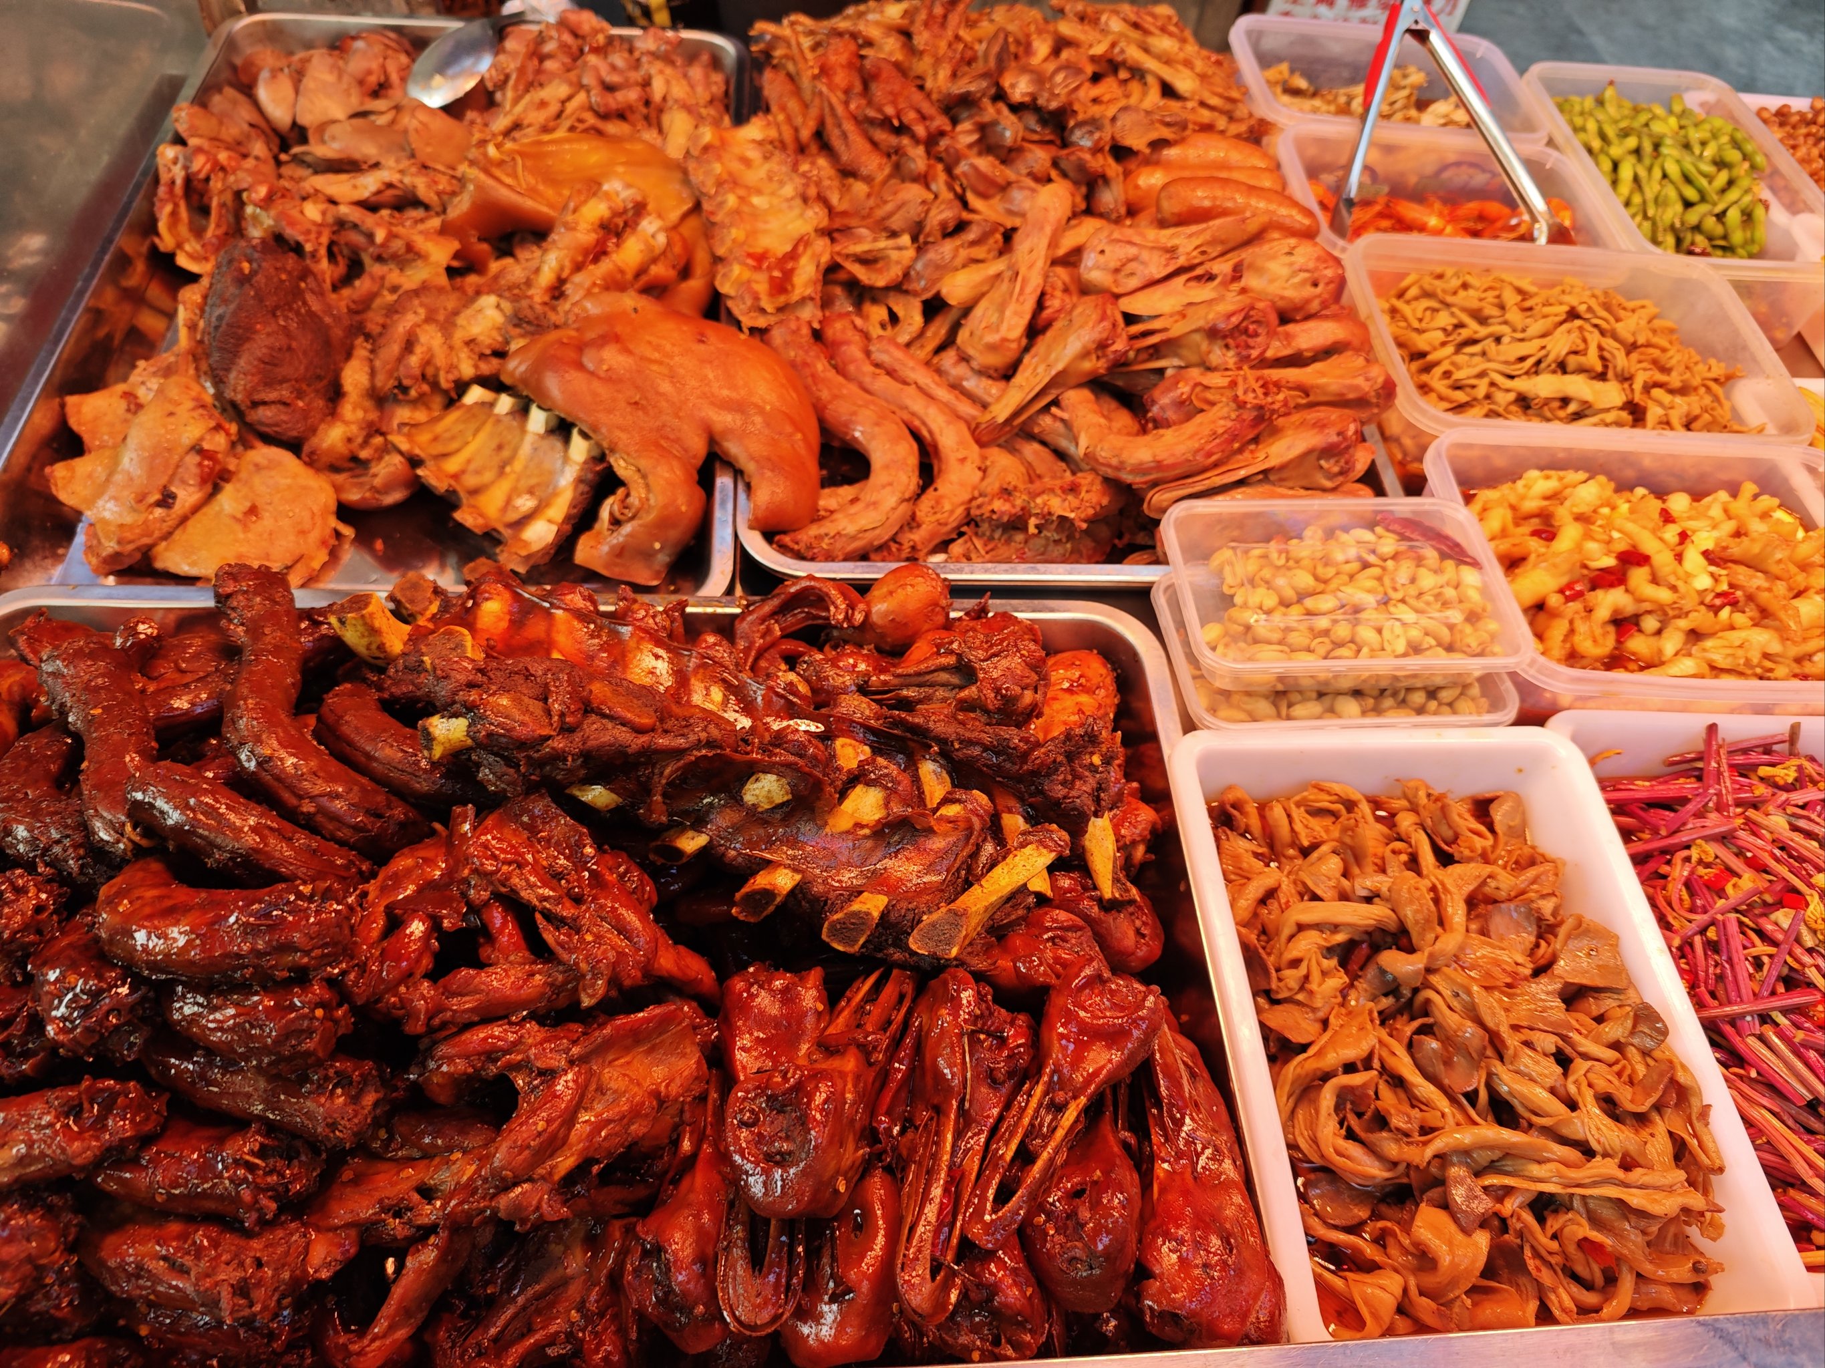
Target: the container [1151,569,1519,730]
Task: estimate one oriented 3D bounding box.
[{"bbox_3d":[0.220,-0.013,0.654,0.175,0.039,0.112,-1,54,-7],"label":"container"}]

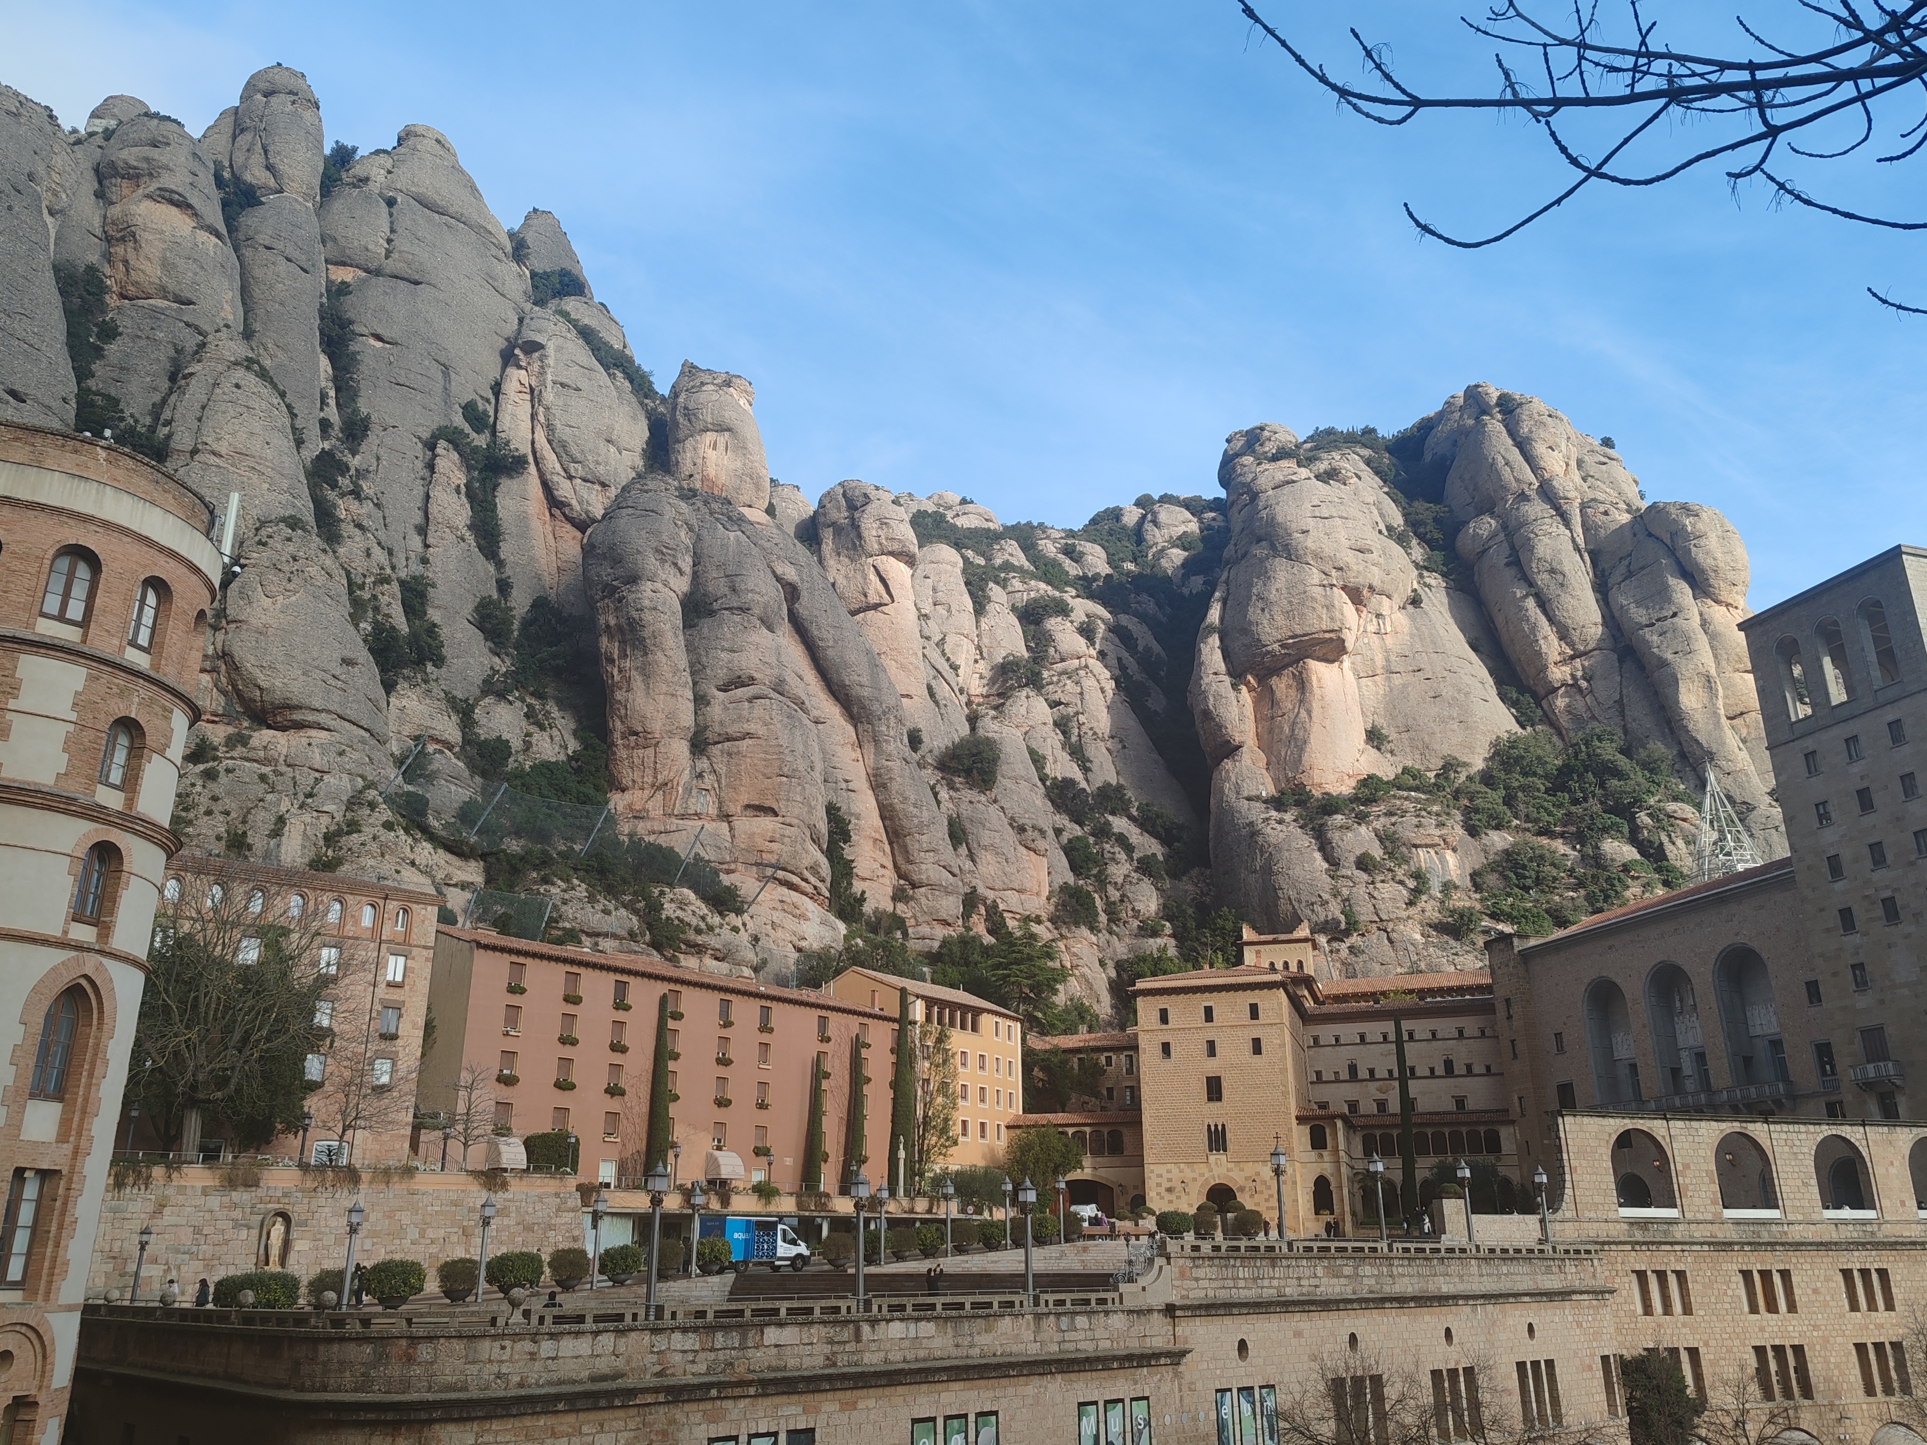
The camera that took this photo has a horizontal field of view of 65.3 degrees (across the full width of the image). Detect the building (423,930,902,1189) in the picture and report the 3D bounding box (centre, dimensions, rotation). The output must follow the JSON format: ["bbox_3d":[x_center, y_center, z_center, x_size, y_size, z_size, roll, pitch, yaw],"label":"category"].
[{"bbox_3d":[-22.967,28.076,116.390,11.500,16.693,44.647,-15,-24,35],"label":"building"}]

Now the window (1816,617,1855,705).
[{"bbox_3d":[62.373,-4.396,106.829,1.000,6.400,2.350,7,-21,-19],"label":"window"}]

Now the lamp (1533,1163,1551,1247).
[{"bbox_3d":[28.650,24.031,74.061,0.520,4.200,0.520,17,-27,-40],"label":"lamp"}]

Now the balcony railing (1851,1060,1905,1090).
[{"bbox_3d":[59.407,22.738,97.558,1.050,1.037,3.227,6,-21,-17],"label":"balcony railing"}]

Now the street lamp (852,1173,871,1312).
[{"bbox_3d":[-3.186,16.112,46.781,0.520,4.200,0.520,17,-27,-40],"label":"street lamp"}]

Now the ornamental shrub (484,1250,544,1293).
[{"bbox_3d":[-18.119,22.162,60.704,2.372,1.485,2.100,5,-20,-15],"label":"ornamental shrub"}]

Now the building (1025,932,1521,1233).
[{"bbox_3d":[27.426,31.777,133.465,39.695,27.019,24.000,-7,-21,17],"label":"building"}]

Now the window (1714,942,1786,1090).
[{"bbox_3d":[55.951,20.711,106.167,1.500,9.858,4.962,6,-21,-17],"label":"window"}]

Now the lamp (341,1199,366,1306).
[{"bbox_3d":[-23.633,20.610,58.017,0.520,4.200,0.520,-15,-25,34],"label":"lamp"}]

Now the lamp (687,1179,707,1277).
[{"bbox_3d":[-12.153,22.968,68.268,0.500,4.310,0.500,-15,-24,35],"label":"lamp"}]

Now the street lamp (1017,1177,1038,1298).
[{"bbox_3d":[2.227,17.466,50.669,0.500,4.150,0.500,-15,-24,35],"label":"street lamp"}]

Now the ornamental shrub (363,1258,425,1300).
[{"bbox_3d":[-21.491,21.007,56.763,2.148,1.495,2.261,-15,-24,35],"label":"ornamental shrub"}]

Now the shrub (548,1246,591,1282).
[{"bbox_3d":[-16.726,22.950,63.737,1.706,1.439,1.796,0,-20,0],"label":"shrub"}]

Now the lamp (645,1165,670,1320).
[{"bbox_3d":[-8.632,14.551,42.153,0.500,4.150,0.500,-15,-24,35],"label":"lamp"}]

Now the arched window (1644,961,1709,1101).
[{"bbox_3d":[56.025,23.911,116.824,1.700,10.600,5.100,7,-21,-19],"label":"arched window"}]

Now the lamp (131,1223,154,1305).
[{"bbox_3d":[-38.841,25.853,70.877,0.520,4.200,0.520,-15,-25,34],"label":"lamp"}]

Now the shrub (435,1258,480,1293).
[{"bbox_3d":[-20.041,21.860,59.549,1.594,1.344,1.678,-15,-24,35],"label":"shrub"}]

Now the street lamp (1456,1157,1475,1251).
[{"bbox_3d":[23.170,22.059,68.823,0.500,4.000,0.500,17,-26,-40],"label":"street lamp"}]

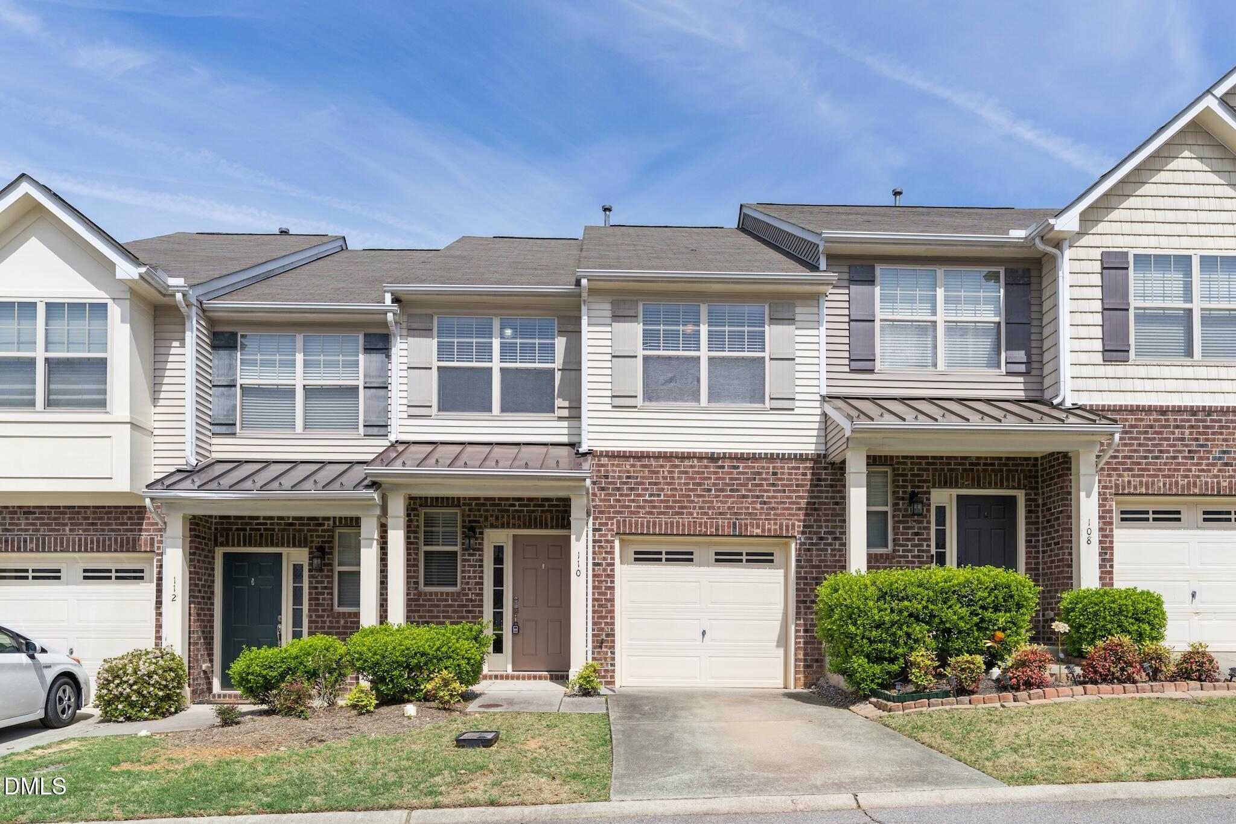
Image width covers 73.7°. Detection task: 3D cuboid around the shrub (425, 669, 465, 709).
[{"bbox_3d":[-2.113,3.355,10.076,0.480,0.450,0.460,0,-1,-2],"label":"shrub"}]

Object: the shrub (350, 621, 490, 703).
[{"bbox_3d":[-2.468,3.091,10.200,1.740,0.930,1.100,0,-1,-1],"label":"shrub"}]

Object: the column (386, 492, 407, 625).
[{"bbox_3d":[-2.925,2.358,10.900,0.240,2.550,0.240,0,-1,-1],"label":"column"}]

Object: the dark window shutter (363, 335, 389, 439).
[{"bbox_3d":[-3.558,-0.405,12.120,0.385,1.510,0.050,0,-1,-1],"label":"dark window shutter"}]

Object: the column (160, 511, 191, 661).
[{"bbox_3d":[-5.775,2.620,10.797,0.240,2.572,0.240,0,-1,-2],"label":"column"}]

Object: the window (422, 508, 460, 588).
[{"bbox_3d":[-2.585,2.008,12.020,0.580,1.180,0.100,0,-1,-1],"label":"window"}]

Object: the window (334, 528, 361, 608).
[{"bbox_3d":[-3.824,2.297,12.019,0.610,1.200,0.100,0,-1,-1],"label":"window"}]

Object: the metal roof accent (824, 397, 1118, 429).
[{"bbox_3d":[4.700,0.000,11.200,3.420,0.450,1.400,0,-1,-1],"label":"metal roof accent"}]

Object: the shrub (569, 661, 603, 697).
[{"bbox_3d":[-0.424,3.517,10.976,0.450,0.440,0.430,0,-1,-2],"label":"shrub"}]

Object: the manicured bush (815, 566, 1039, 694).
[{"bbox_3d":[3.761,2.615,10.043,2.600,1.430,1.100,0,-1,-2],"label":"manicured bush"}]

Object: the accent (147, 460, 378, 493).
[{"bbox_3d":[-4.606,0.865,11.262,2.888,0.345,1.370,0,-1,-2],"label":"accent"}]

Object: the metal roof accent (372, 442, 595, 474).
[{"bbox_3d":[-1.810,0.630,11.250,2.850,0.380,1.500,0,-1,-1],"label":"metal roof accent"}]

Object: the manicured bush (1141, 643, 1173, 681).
[{"bbox_3d":[5.563,2.576,8.500,0.360,0.400,0.360,0,-1,-1],"label":"manicured bush"}]

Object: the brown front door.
[{"bbox_3d":[-1.106,2.809,12.100,0.890,2.000,0.070,0,-1,-1],"label":"brown front door"}]

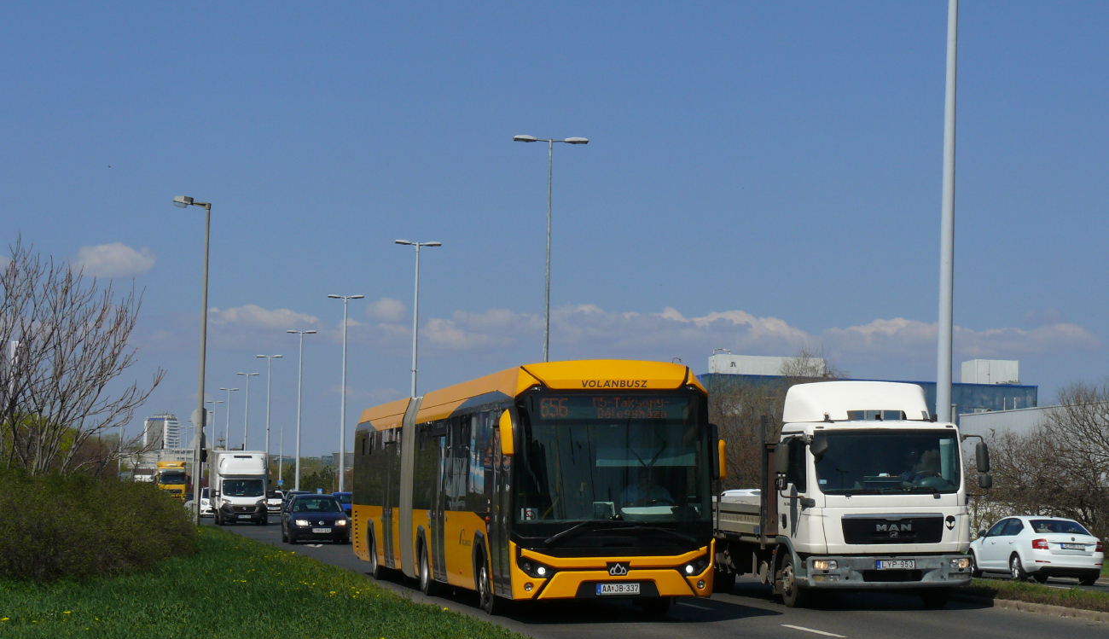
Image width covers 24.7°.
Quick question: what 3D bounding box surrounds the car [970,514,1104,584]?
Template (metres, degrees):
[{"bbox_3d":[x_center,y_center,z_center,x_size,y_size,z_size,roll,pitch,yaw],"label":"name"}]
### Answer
[{"bbox_3d":[10.930,5.240,57.500,1.814,1.460,4.670,3,-4,-11],"label":"car"}]

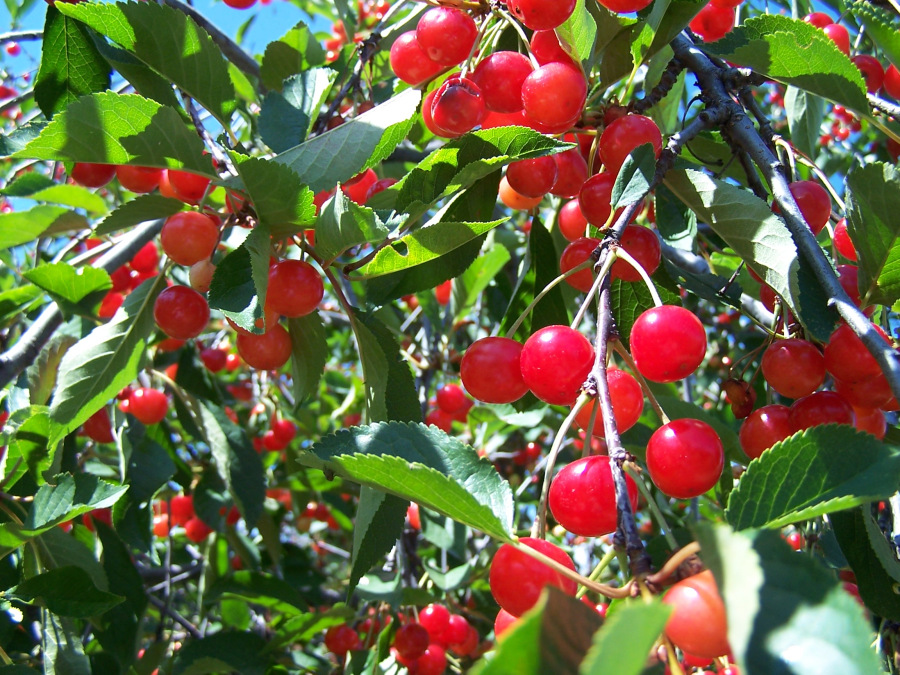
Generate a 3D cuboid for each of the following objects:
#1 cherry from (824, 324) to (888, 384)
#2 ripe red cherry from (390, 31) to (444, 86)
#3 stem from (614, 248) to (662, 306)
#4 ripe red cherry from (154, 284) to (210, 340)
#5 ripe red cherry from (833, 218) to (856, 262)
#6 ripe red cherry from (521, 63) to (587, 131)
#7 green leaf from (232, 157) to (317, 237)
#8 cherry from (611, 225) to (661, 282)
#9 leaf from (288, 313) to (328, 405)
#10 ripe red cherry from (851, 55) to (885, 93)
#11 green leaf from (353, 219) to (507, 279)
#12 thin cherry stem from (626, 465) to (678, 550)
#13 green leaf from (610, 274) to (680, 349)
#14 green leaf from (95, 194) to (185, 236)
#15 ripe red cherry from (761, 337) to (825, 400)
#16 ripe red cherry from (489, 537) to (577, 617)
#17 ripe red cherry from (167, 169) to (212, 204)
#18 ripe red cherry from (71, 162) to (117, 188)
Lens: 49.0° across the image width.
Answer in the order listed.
[{"bbox_3d":[0.132,0.005,0.319,0.022,0.020,0.022,0,-15,0],"label":"cherry"},{"bbox_3d":[-0.013,-0.106,0.376,0.020,0.020,0.020,13,-22,0],"label":"ripe red cherry"},{"bbox_3d":[0.055,-0.018,0.284,0.005,0.026,0.005,-29,-43,0],"label":"stem"},{"bbox_3d":[-0.102,-0.009,0.375,0.021,0.020,0.021,0,-17,0],"label":"ripe red cherry"},{"bbox_3d":[0.180,-0.043,0.437,0.021,0.020,0.021,0,-18,0],"label":"ripe red cherry"},{"bbox_3d":[0.032,-0.074,0.303,0.021,0.021,0.021,0,-15,0],"label":"ripe red cherry"},{"bbox_3d":[-0.064,-0.051,0.345,0.028,0.043,0.014,-28,4,-20],"label":"green leaf"},{"bbox_3d":[0.067,-0.031,0.361,0.021,0.020,0.021,0,-18,0],"label":"cherry"},{"bbox_3d":[-0.057,0.003,0.393,0.021,0.054,0.010,6,-17,-18],"label":"leaf"},{"bbox_3d":[0.219,-0.138,0.520,0.021,0.020,0.021,0,-17,0],"label":"ripe red cherry"},{"bbox_3d":[-0.007,-0.030,0.345,0.060,0.010,0.027,-22,-47,5],"label":"green leaf"},{"bbox_3d":[0.051,0.043,0.250,0.003,0.027,0.002,-31,11,0],"label":"thin cherry stem"},{"bbox_3d":[0.070,-0.010,0.365,0.030,0.036,0.010,0,-18,0],"label":"green leaf"},{"bbox_3d":[-0.118,-0.046,0.380,0.043,0.009,0.023,-18,-39,-4],"label":"green leaf"},{"bbox_3d":[0.113,0.010,0.325,0.021,0.020,0.021,0,-25,0],"label":"ripe red cherry"},{"bbox_3d":[0.020,0.059,0.241,0.021,0.020,0.021,0,-17,0],"label":"ripe red cherry"},{"bbox_3d":[-0.104,-0.064,0.400,0.021,0.020,0.021,0,-17,0],"label":"ripe red cherry"},{"bbox_3d":[-0.159,-0.077,0.441,0.021,0.020,0.021,0,-18,0],"label":"ripe red cherry"}]

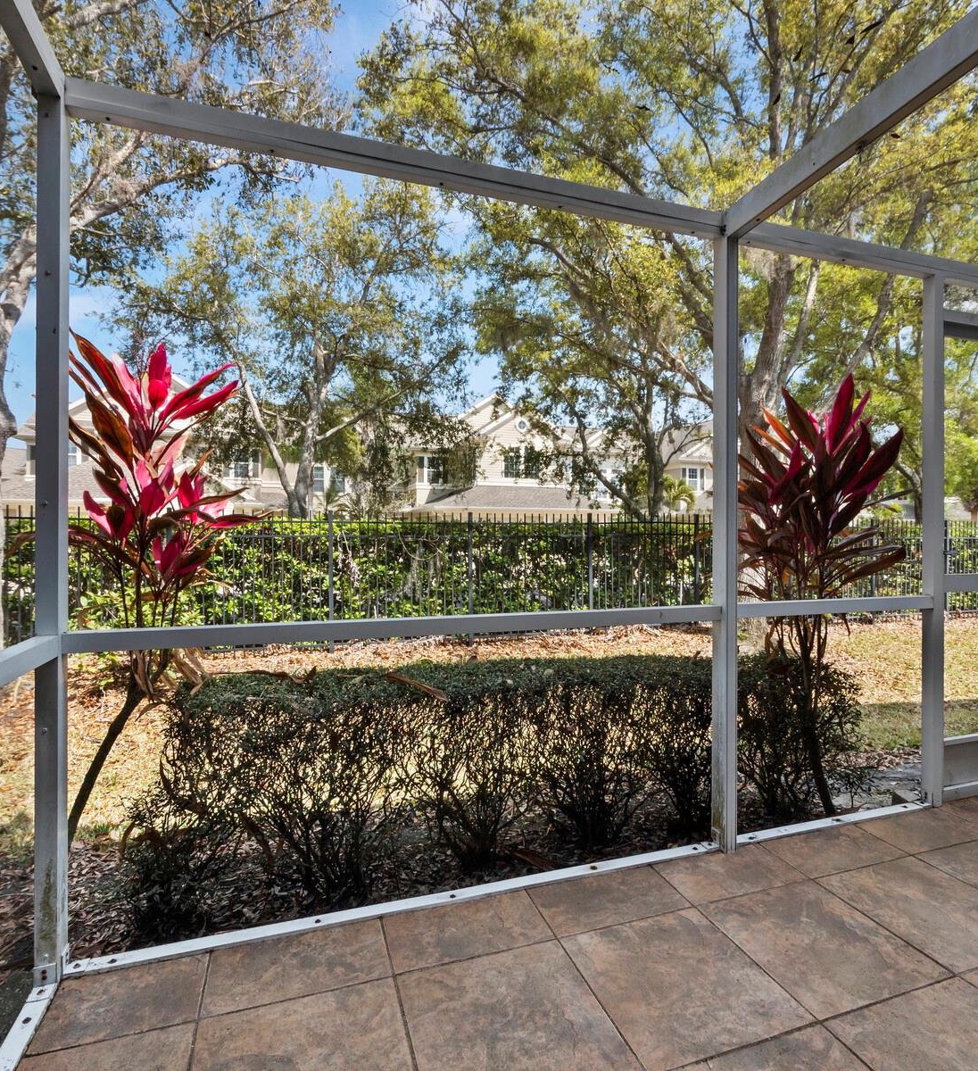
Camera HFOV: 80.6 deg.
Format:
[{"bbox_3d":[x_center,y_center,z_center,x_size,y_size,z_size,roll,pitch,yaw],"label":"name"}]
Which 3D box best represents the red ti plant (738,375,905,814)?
[{"bbox_3d":[1.490,0.260,2.660,0.870,1.980,0.820,0,0,-17],"label":"red ti plant"}]

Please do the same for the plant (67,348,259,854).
[{"bbox_3d":[-1.360,0.250,2.280,0.860,2.050,0.820,0,0,-17],"label":"plant"}]

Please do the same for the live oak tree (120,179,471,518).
[{"bbox_3d":[-4.548,-3.350,13.500,8.209,9.901,7.600,0,0,0],"label":"live oak tree"}]

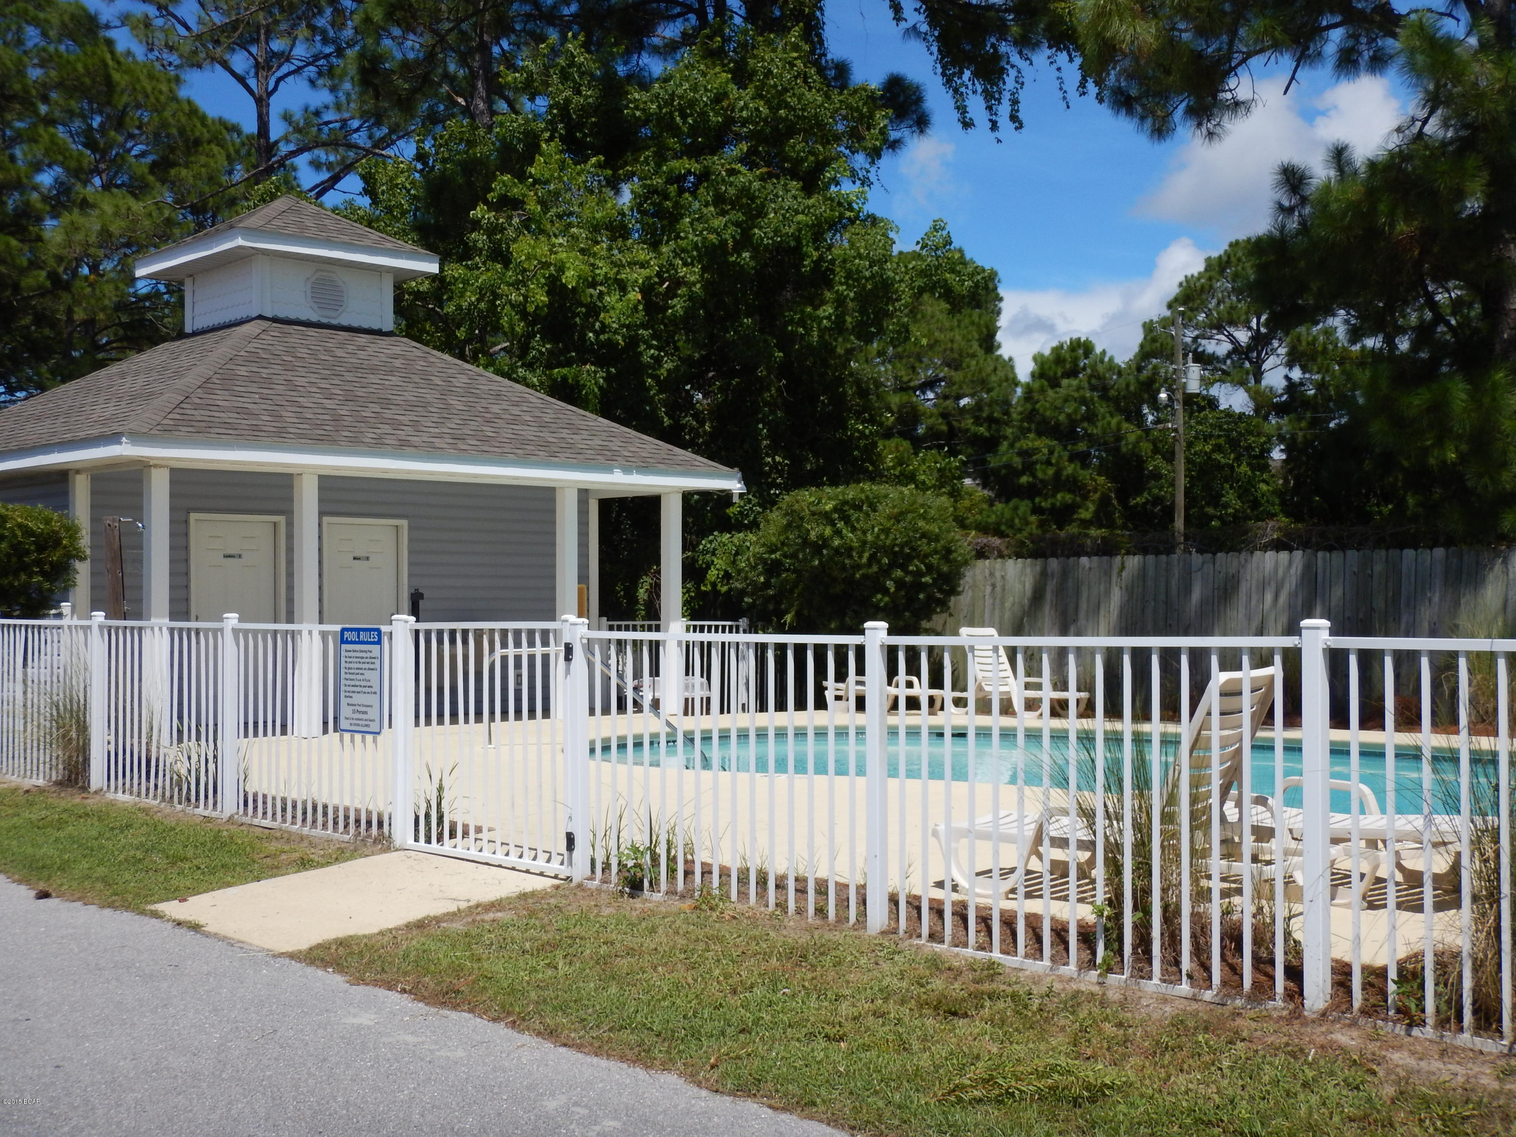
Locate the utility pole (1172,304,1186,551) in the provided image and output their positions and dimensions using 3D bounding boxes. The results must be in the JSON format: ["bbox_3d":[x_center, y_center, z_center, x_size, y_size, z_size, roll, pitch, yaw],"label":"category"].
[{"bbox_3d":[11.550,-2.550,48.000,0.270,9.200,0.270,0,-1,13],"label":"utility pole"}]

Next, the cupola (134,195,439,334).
[{"bbox_3d":[-5.272,-3.416,19.674,2.430,1.550,2.430,1,-1,-44],"label":"cupola"}]

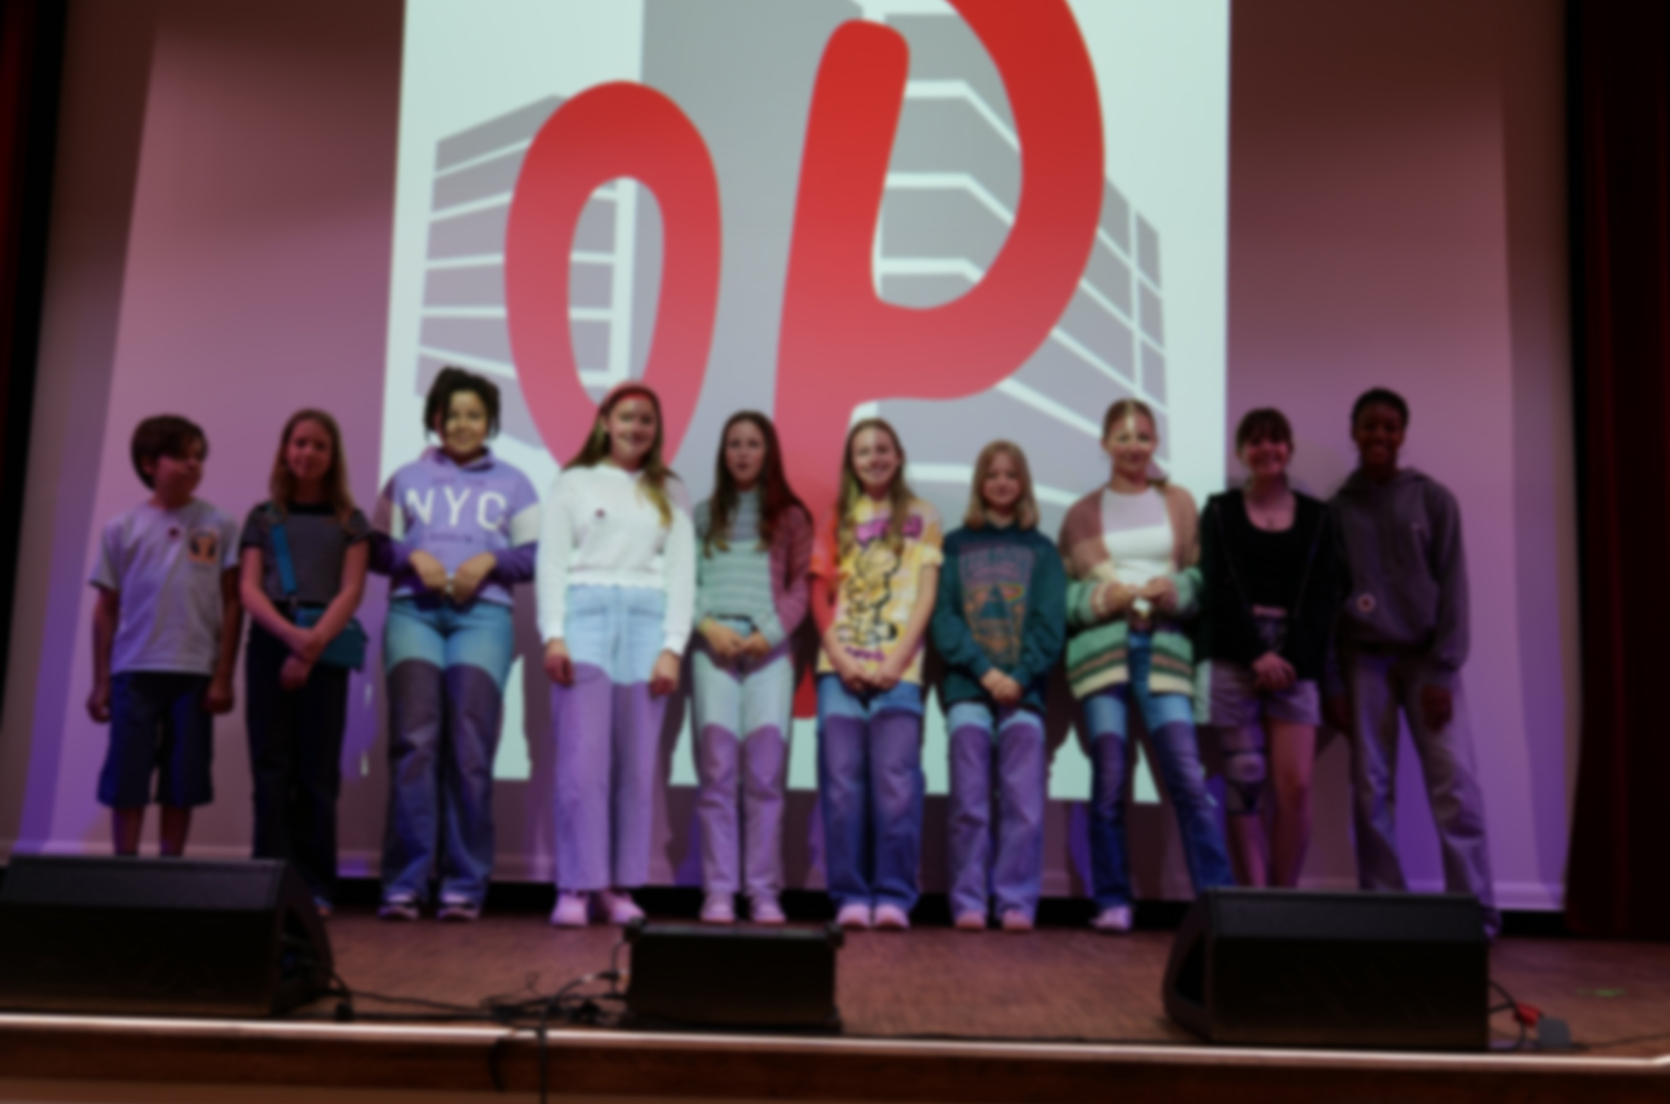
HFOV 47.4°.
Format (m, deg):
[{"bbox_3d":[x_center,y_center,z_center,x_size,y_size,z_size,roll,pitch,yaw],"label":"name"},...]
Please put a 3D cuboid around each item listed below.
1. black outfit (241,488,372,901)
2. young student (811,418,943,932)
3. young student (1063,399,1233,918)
[{"bbox_3d":[-1.563,0.439,5.606,0.384,1.196,0.270,2,-6,-8],"label":"black outfit"},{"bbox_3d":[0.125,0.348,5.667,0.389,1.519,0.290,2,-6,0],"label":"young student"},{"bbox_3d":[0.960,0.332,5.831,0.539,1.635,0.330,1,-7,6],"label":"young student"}]

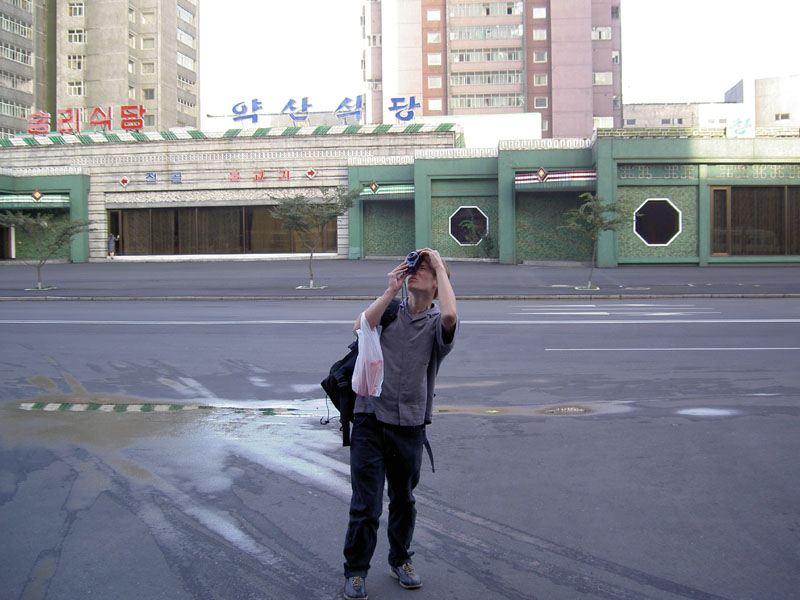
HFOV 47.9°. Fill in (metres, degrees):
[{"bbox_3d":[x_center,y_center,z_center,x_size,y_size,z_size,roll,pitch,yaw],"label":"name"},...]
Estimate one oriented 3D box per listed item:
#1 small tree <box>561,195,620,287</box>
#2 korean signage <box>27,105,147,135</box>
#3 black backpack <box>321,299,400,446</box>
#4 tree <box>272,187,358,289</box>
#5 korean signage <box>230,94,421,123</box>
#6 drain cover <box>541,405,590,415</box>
[{"bbox_3d":[6.441,-1.987,30.000,2.300,3.200,2.200,0,4,6],"label":"small tree"},{"bbox_3d":[-19.826,-11.396,57.000,8.000,1.550,0.300,0,4,8],"label":"korean signage"},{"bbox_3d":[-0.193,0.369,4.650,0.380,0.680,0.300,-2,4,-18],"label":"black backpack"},{"bbox_3d":[-2.906,-2.157,31.000,2.800,3.450,2.700,0,4,6],"label":"tree"},{"bbox_3d":[-4.588,-11.774,55.500,11.800,1.580,0.300,0,4,5],"label":"korean signage"},{"bbox_3d":[1.713,1.136,9.300,0.510,0.040,0.520,0,4,5],"label":"drain cover"}]

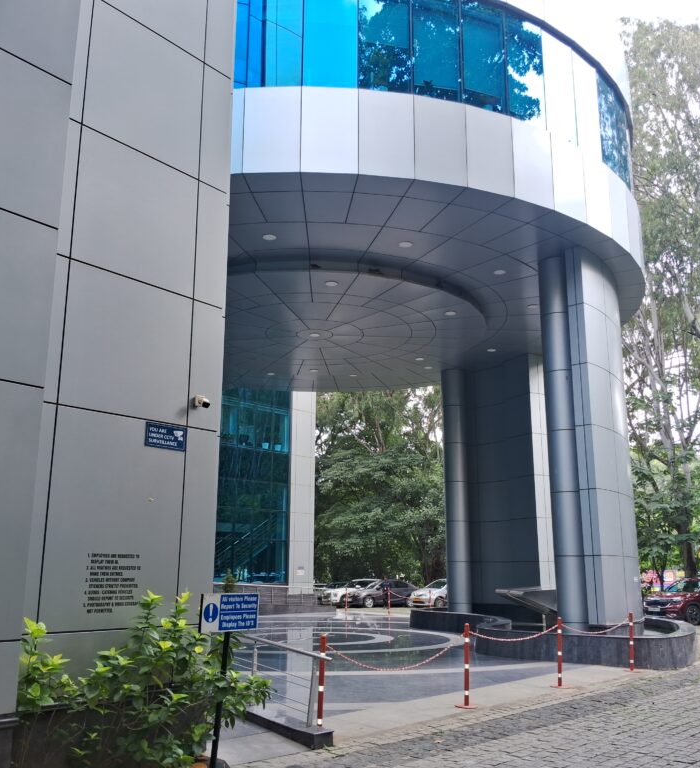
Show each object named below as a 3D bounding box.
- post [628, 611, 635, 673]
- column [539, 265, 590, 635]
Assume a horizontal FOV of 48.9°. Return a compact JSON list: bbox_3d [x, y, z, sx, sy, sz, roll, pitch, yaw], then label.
[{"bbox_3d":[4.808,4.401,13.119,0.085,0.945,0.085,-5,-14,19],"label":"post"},{"bbox_3d":[4.286,1.216,15.218,0.670,7.694,0.670,-4,-14,15],"label":"column"}]

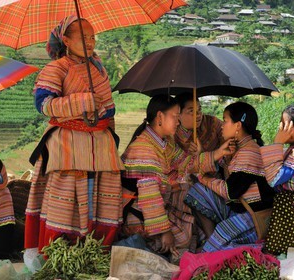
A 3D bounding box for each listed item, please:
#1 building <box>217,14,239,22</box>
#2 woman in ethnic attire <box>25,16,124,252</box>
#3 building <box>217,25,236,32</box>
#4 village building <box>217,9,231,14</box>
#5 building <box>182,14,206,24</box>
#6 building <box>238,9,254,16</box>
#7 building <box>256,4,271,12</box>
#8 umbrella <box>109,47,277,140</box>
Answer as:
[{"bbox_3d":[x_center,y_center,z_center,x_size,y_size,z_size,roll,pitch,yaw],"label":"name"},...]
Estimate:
[{"bbox_3d":[41.914,-62.486,270.000,11.000,4.600,7.500,0,2,-3],"label":"building"},{"bbox_3d":[-0.452,-0.016,3.270,0.580,1.510,0.480,-1,3,-33],"label":"woman in ethnic attire"},{"bbox_3d":[37.857,-53.095,250.000,8.800,4.000,6.500,0,2,-5],"label":"building"},{"bbox_3d":[42.071,-69.757,285.000,7.800,3.800,6.000,0,2,-3],"label":"village building"},{"bbox_3d":[23.029,-59.676,260.000,11.000,5.000,7.500,-1,2,-20],"label":"building"},{"bbox_3d":[53.471,-69.214,285.000,8.800,4.400,6.500,0,2,3],"label":"building"},{"bbox_3d":[64.352,-72.638,290.000,8.800,4.600,7.000,0,2,3],"label":"building"},{"bbox_3d":[0.316,-0.296,3.420,1.070,0.680,1.070,0,2,0],"label":"umbrella"}]

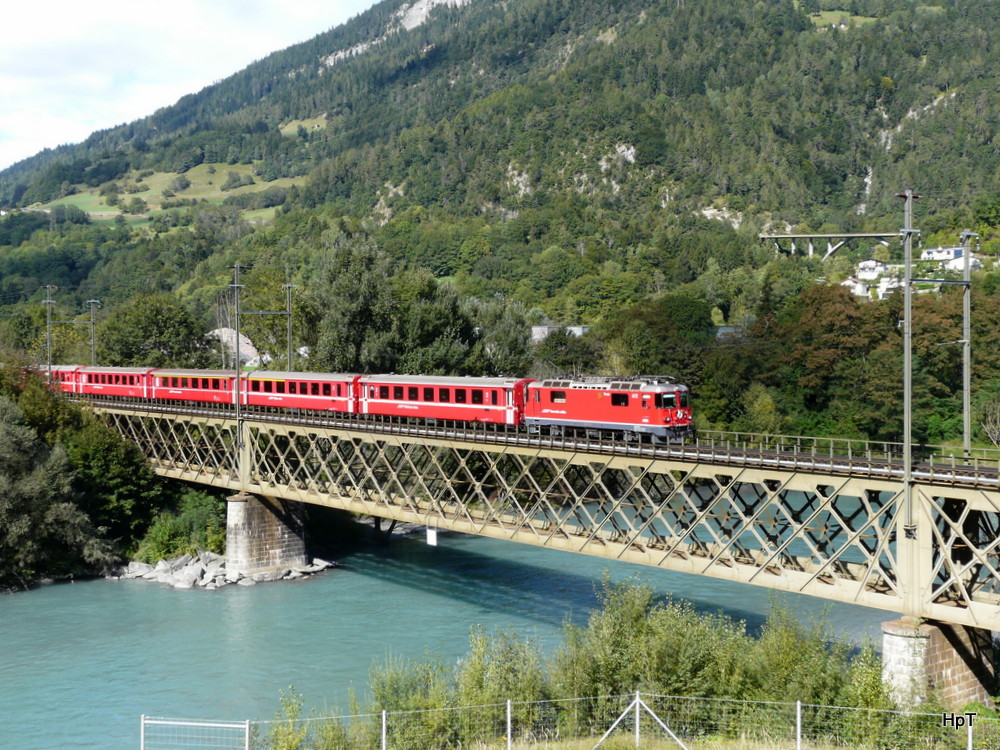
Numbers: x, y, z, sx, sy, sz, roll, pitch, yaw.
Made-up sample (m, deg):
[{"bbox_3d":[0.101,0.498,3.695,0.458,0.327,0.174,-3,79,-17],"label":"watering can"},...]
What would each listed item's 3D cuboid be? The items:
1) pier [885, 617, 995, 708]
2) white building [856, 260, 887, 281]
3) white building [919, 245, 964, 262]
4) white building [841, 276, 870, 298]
[{"bbox_3d":[20.447,13.373,56.367,7.800,4.700,2.700,-2,2,-40],"label":"pier"},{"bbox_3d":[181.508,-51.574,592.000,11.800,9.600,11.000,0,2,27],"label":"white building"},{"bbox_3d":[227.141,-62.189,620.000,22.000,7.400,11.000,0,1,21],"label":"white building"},{"bbox_3d":[167.362,-41.110,572.000,11.600,9.400,11.000,0,2,27],"label":"white building"}]

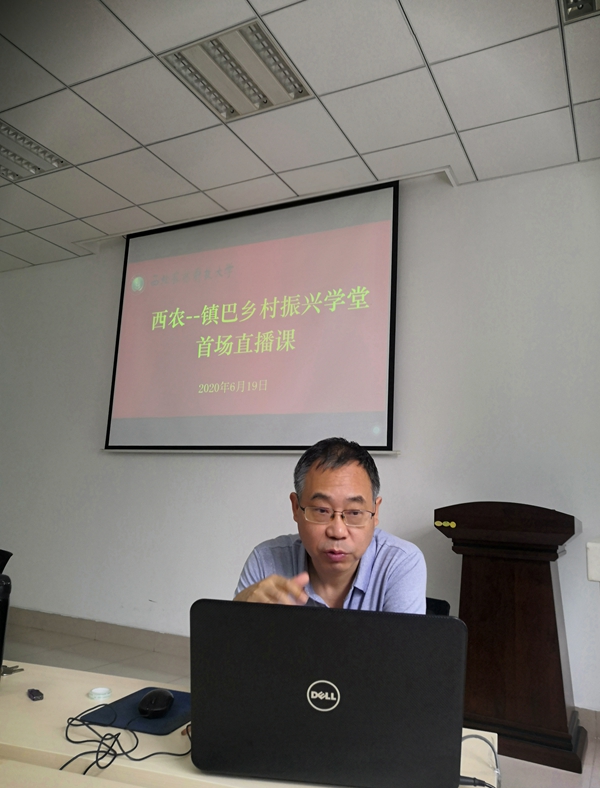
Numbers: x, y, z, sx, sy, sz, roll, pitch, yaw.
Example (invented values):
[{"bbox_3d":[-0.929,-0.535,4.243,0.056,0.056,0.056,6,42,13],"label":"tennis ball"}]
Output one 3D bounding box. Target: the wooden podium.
[{"bbox_3d":[1.086,1.161,3.222,0.677,1.170,0.463,-2,-12,28],"label":"wooden podium"}]

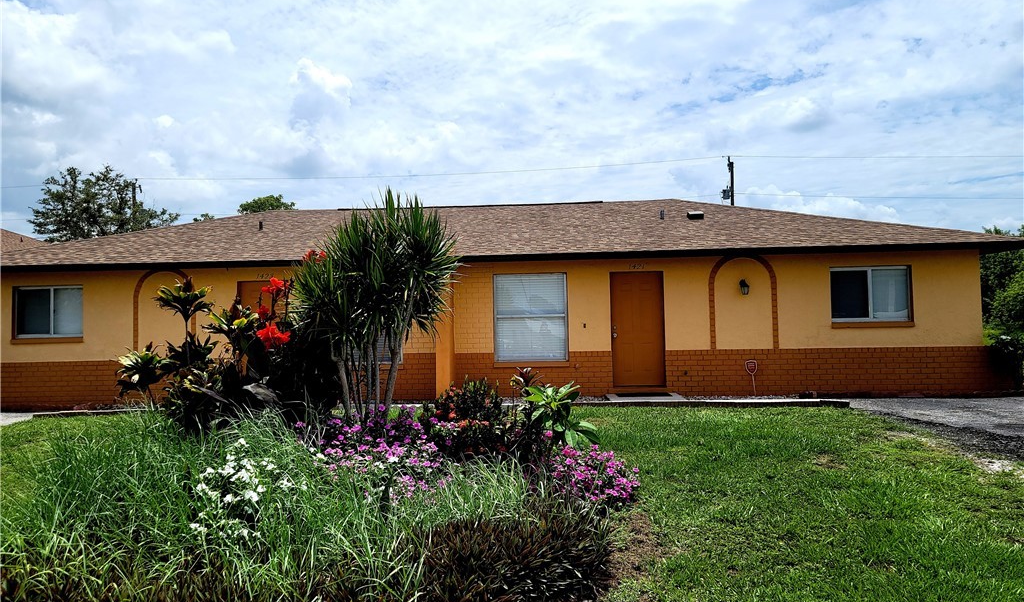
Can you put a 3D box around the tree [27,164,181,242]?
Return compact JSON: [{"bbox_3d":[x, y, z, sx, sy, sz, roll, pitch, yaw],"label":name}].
[{"bbox_3d":[-20.940,-1.712,38.000,7.300,10.000,6.800,-1,-2,0],"label":"tree"}]

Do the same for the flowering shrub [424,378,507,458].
[{"bbox_3d":[-0.390,1.096,6.200,0.700,0.800,0.650,-1,-2,0],"label":"flowering shrub"}]

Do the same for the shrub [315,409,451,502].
[{"bbox_3d":[-0.982,1.165,5.650,0.970,0.610,0.800,-1,-2,0],"label":"shrub"}]

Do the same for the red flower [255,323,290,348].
[{"bbox_3d":[-1.838,0.274,5.700,0.262,0.200,0.220,-1,-2,0],"label":"red flower"}]

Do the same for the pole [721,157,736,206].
[{"bbox_3d":[12.647,-2.877,43.000,0.900,11.200,0.700,-1,-2,0],"label":"pole"}]

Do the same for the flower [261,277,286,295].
[{"bbox_3d":[-1.871,-0.114,5.800,0.205,0.145,0.180,-1,-2,0],"label":"flower"}]

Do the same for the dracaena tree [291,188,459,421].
[{"bbox_3d":[-1.190,0.310,6.400,1.420,2.420,1.300,-1,-2,0],"label":"dracaena tree"}]

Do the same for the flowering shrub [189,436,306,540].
[{"bbox_3d":[-1.699,1.184,4.750,0.680,0.580,0.620,-1,-2,0],"label":"flowering shrub"}]

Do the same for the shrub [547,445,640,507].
[{"bbox_3d":[0.606,1.295,5.500,0.700,0.430,0.620,-1,-2,0],"label":"shrub"}]

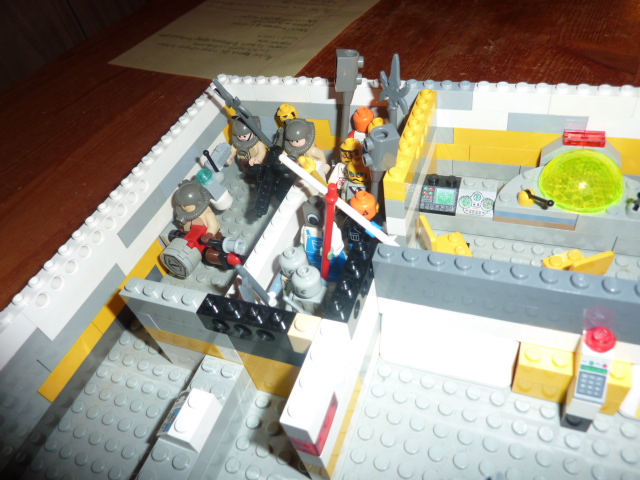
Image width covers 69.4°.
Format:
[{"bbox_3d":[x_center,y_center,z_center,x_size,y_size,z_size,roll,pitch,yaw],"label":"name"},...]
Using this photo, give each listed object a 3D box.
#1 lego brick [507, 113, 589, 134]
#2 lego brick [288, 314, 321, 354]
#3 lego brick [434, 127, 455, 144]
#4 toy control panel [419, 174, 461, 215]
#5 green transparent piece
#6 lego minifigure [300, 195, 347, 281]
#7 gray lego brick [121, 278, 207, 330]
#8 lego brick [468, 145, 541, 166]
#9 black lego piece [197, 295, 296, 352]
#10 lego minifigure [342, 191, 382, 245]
[{"bbox_3d":[0.100,-0.053,0.204,0.032,0.010,0.008,9,50,21],"label":"lego brick"},{"bbox_3d":[-0.004,0.028,0.136,0.008,0.011,0.008,9,50,21],"label":"lego brick"},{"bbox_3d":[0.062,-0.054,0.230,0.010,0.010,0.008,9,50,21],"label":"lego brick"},{"bbox_3d":[0.056,-0.021,0.213,0.016,0.011,0.016,9,50,21],"label":"toy control panel"},{"bbox_3d":[0.106,-0.026,0.186,0.032,0.016,0.032,9,50,21],"label":"green transparent piece"},{"bbox_3d":[0.002,-0.002,0.200,0.023,0.040,0.013,3,48,16],"label":"lego minifigure"},{"bbox_3d":[-0.053,0.021,0.159,0.032,0.011,0.008,9,50,21],"label":"gray lego brick"},{"bbox_3d":[0.090,-0.043,0.225,0.032,0.010,0.008,9,50,21],"label":"lego brick"},{"bbox_3d":[-0.022,0.025,0.145,0.032,0.011,0.008,9,50,21],"label":"black lego piece"},{"bbox_3d":[0.020,-0.004,0.196,0.022,0.040,0.012,9,50,21],"label":"lego minifigure"}]

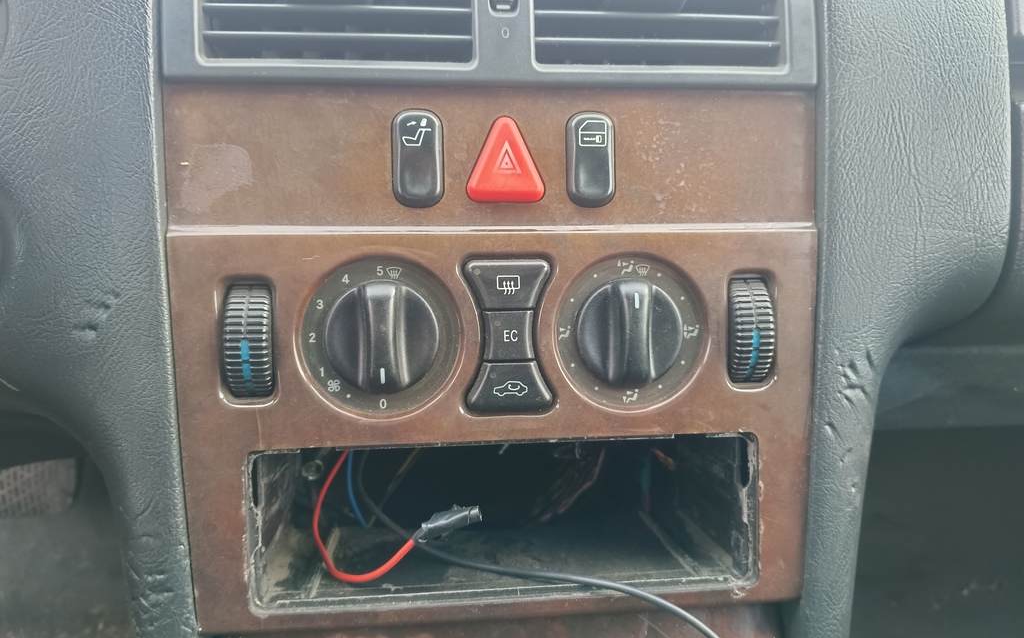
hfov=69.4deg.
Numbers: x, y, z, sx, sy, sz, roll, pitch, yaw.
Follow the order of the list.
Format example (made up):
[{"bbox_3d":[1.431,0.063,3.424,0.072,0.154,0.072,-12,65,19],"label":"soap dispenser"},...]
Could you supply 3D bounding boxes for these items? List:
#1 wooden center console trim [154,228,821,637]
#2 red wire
[{"bbox_3d":[-0.002,0.038,0.277,0.235,0.143,0.025,-1,3,-6],"label":"wooden center console trim"},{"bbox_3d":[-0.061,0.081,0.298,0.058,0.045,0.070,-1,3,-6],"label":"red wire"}]

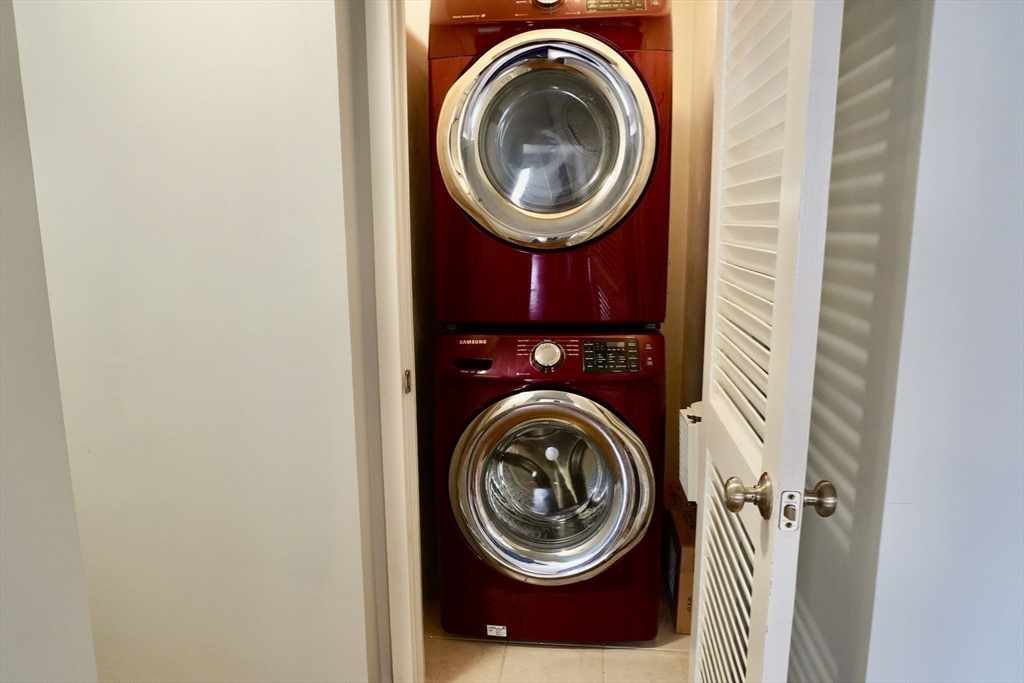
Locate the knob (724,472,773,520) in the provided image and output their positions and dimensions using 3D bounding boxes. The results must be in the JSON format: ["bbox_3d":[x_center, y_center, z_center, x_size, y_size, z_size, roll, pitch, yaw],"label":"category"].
[{"bbox_3d":[0.344,0.226,1.002,0.061,0.072,0.072,1,10,6],"label":"knob"}]

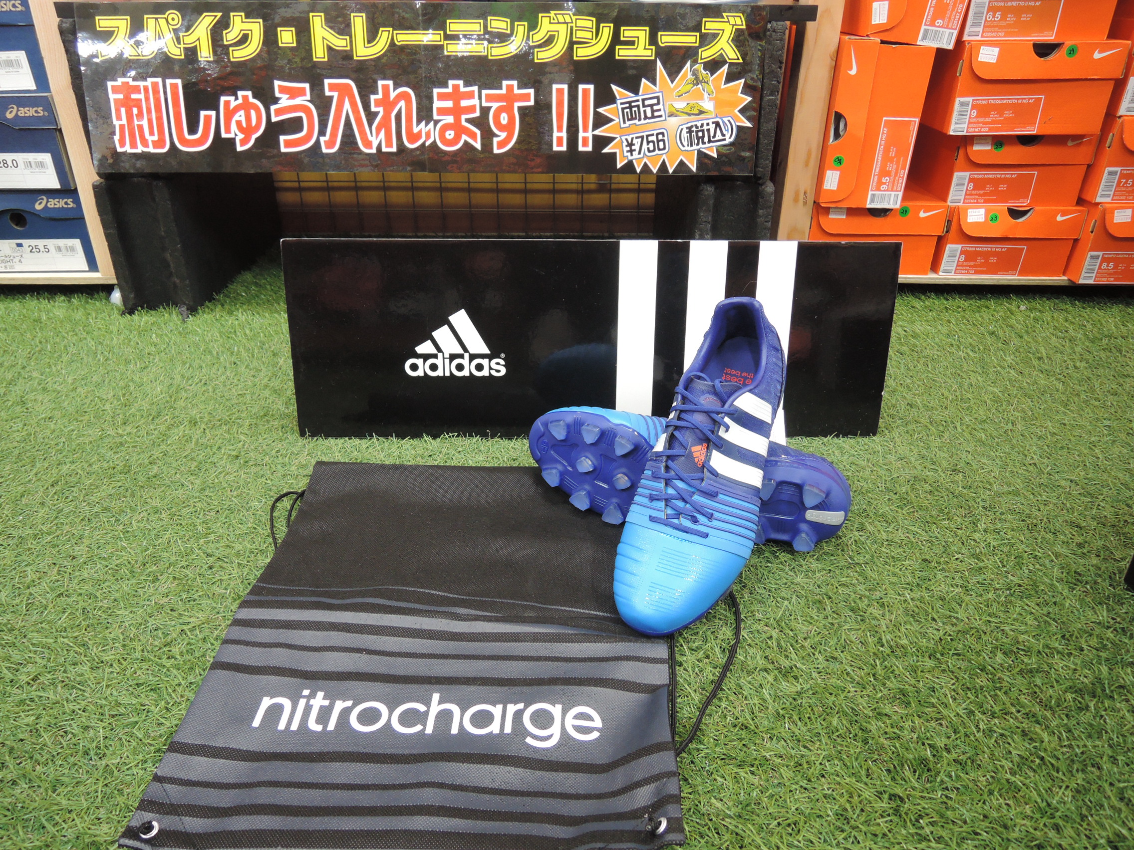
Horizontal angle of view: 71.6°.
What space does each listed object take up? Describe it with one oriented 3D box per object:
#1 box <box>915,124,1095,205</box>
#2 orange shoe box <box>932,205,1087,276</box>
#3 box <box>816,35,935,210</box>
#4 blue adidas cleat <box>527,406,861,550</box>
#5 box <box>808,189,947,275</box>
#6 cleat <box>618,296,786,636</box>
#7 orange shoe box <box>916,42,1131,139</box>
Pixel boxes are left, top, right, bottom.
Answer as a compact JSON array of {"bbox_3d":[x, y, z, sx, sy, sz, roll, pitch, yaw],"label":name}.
[{"bbox_3d":[0.739,-0.478,1.393,0.204,0.111,0.335,3,26,5],"label":"box"},{"bbox_3d":[0.727,-0.366,1.416,0.206,0.110,0.335,2,26,3],"label":"orange shoe box"},{"bbox_3d":[0.485,-0.519,1.329,0.124,0.234,0.335,5,26,6],"label":"box"},{"bbox_3d":[0.108,0.039,0.716,0.285,0.102,0.109,11,17,14],"label":"blue adidas cleat"},{"bbox_3d":[0.505,-0.371,1.420,0.210,0.114,0.335,1,26,1],"label":"box"},{"bbox_3d":[0.107,0.027,0.613,0.102,0.109,0.285,9,51,26],"label":"cleat"},{"bbox_3d":[0.706,-0.568,1.310,0.229,0.124,0.335,2,26,3],"label":"orange shoe box"}]

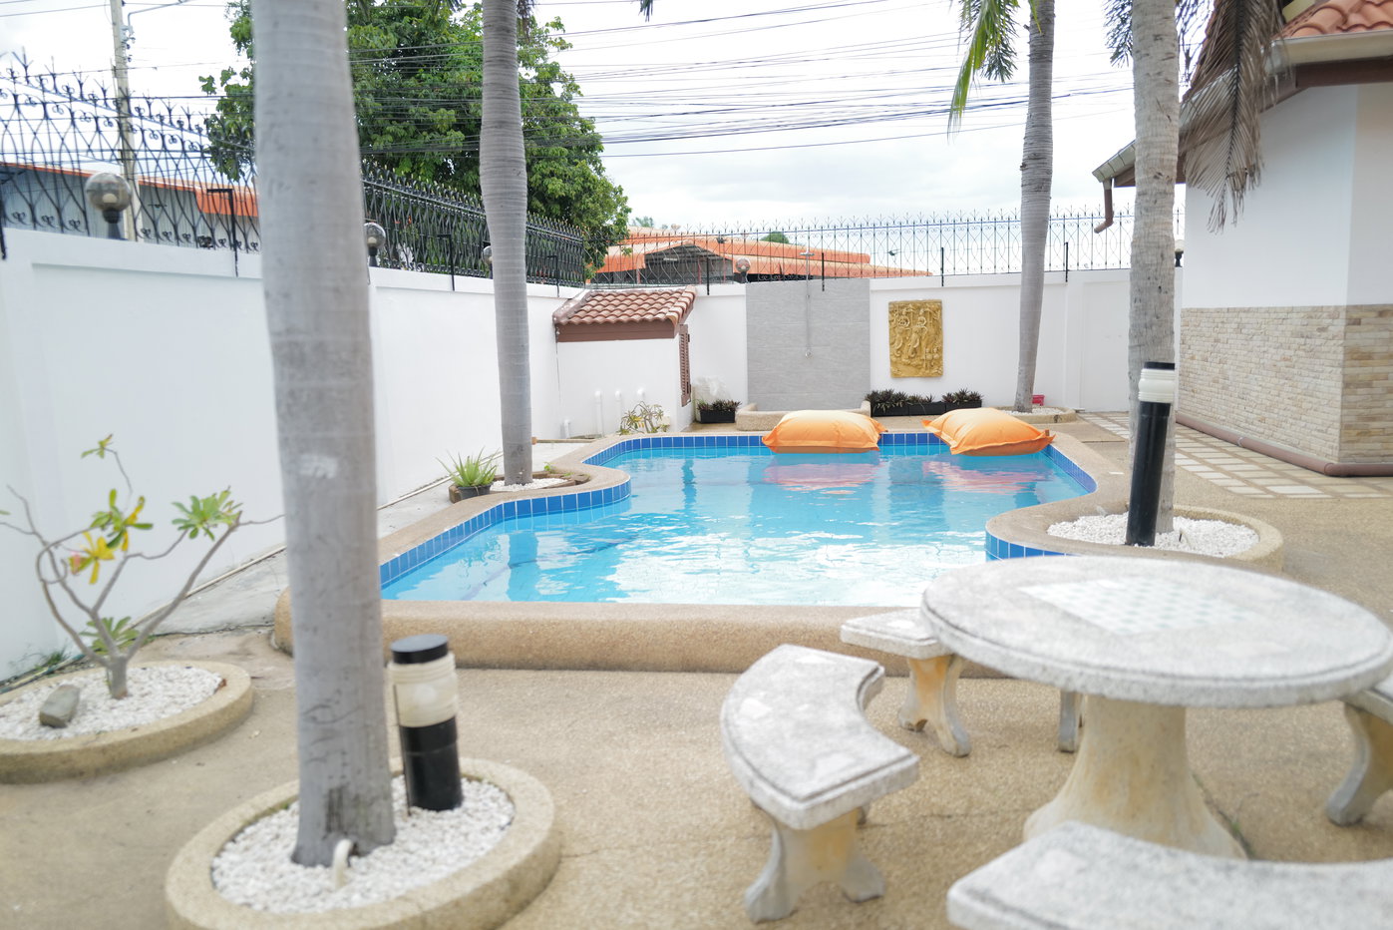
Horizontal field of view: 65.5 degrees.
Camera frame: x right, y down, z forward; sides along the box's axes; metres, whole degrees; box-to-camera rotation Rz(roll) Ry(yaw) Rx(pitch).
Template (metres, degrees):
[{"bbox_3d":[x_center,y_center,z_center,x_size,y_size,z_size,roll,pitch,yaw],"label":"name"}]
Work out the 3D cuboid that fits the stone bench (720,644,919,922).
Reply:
[{"bbox_3d":[0.307,0.821,2.809,0.452,0.388,1.092,-1,8,3],"label":"stone bench"}]

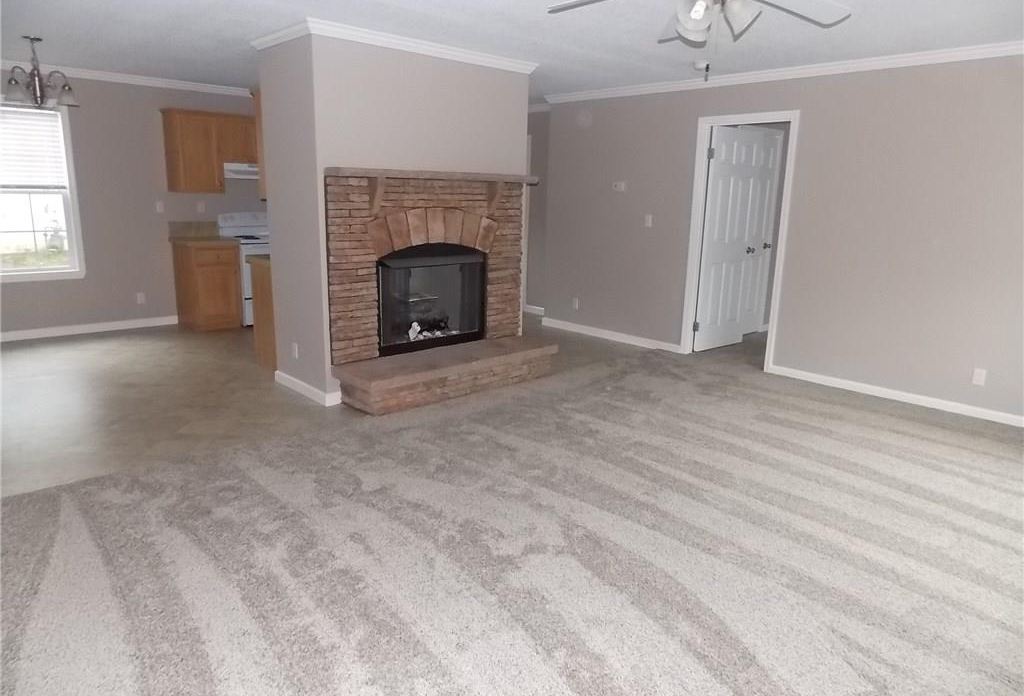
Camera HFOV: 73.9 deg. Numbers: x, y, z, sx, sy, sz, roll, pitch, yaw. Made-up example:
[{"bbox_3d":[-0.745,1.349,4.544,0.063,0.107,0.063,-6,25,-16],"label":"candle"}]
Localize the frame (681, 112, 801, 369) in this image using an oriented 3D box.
[{"bbox_3d":[1.965,-0.911,5.905,0.133,2.117,0.912,-11,18,-42],"label":"frame"}]

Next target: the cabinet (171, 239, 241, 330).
[{"bbox_3d":[-3.174,-0.689,7.091,0.472,0.907,0.628,-11,18,-42],"label":"cabinet"}]

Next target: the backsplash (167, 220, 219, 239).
[{"bbox_3d":[-3.349,-1.252,7.173,0.504,0.160,0.025,-11,18,-42],"label":"backsplash"}]

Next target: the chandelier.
[{"bbox_3d":[-3.451,-2.001,4.947,0.457,0.469,0.457,-11,18,-42],"label":"chandelier"}]

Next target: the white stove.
[{"bbox_3d":[-2.694,-0.882,7.463,0.763,1.136,0.656,-11,18,-42],"label":"white stove"}]

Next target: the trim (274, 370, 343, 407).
[{"bbox_3d":[-1.489,0.267,4.951,0.125,0.100,0.807,-11,18,-42],"label":"trim"}]

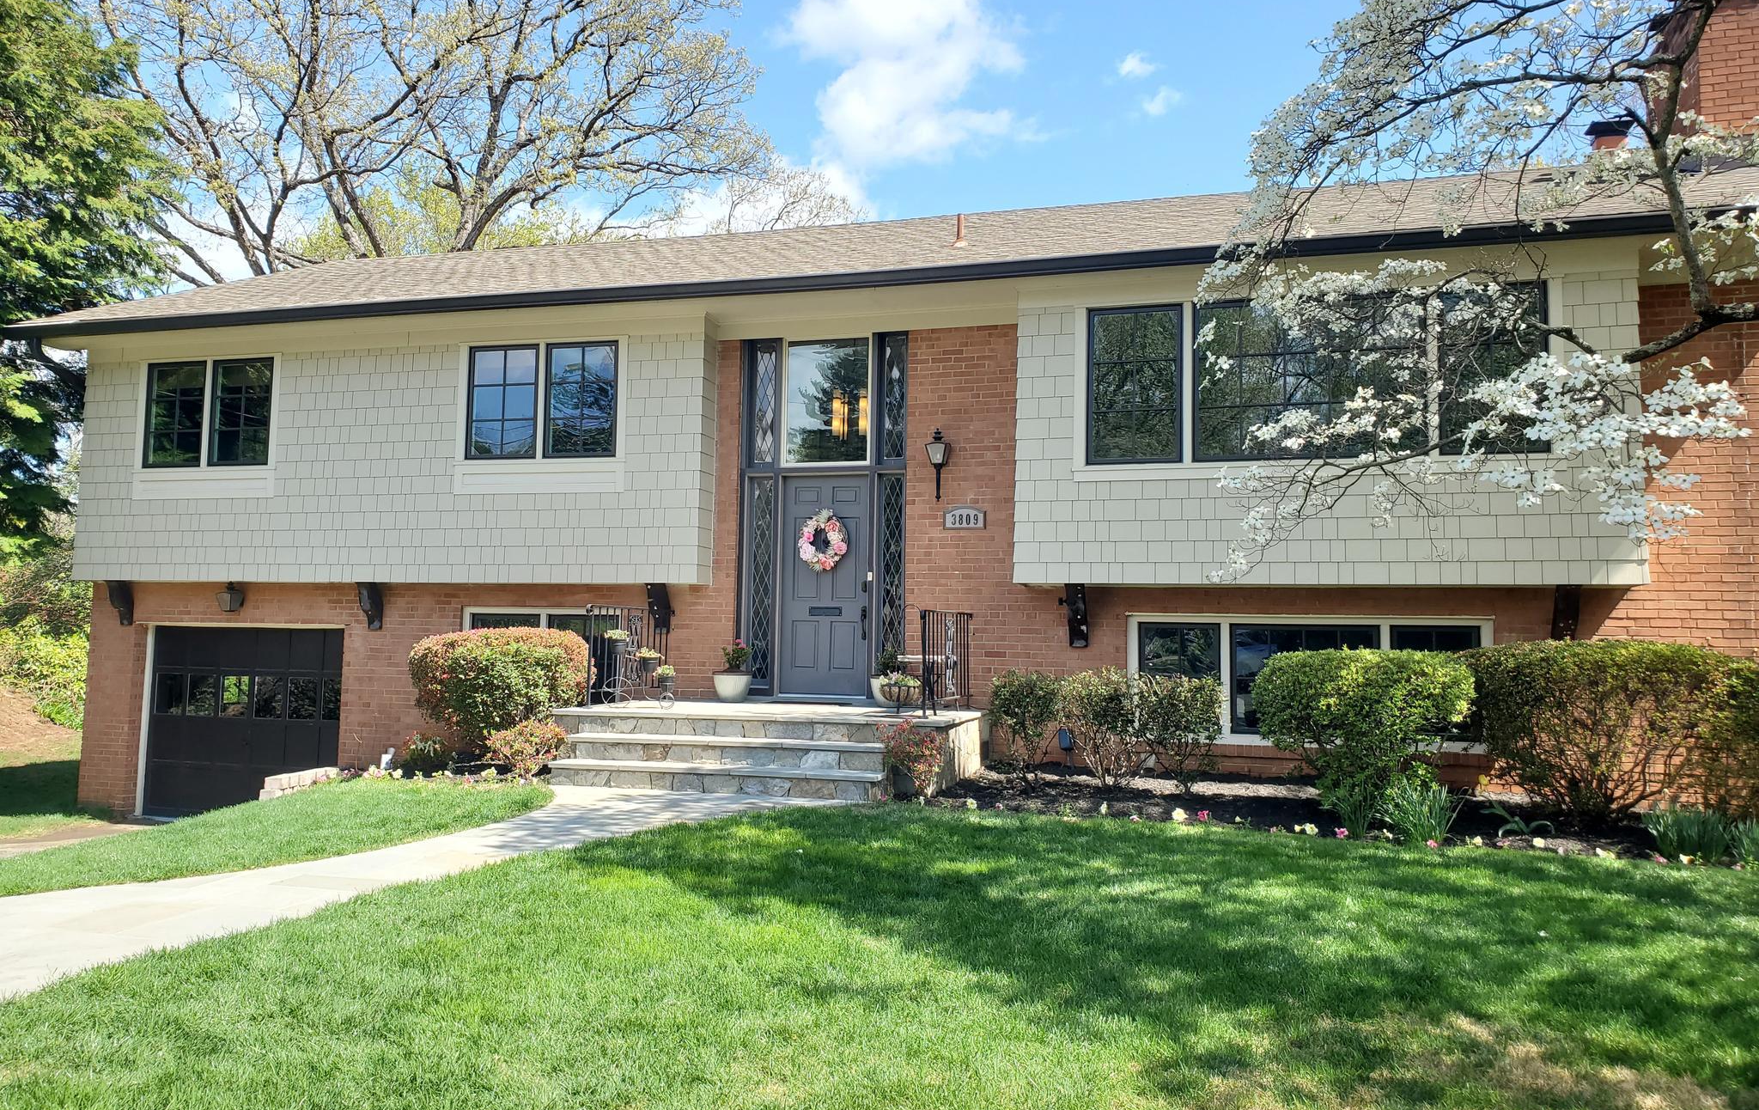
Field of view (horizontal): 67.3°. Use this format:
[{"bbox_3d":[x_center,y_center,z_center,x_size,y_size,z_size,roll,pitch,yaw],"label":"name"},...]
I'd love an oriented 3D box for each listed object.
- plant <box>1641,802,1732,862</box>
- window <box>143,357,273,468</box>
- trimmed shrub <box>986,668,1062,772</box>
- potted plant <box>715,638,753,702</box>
[{"bbox_3d":[4.946,1.701,8.097,0.477,0.358,0.455,0,-5,15],"label":"plant"},{"bbox_3d":[-7.031,-1.476,13.841,1.617,1.122,0.100,0,-5,16],"label":"window"},{"bbox_3d":[1.154,1.369,10.582,0.602,0.918,0.606,0,-5,15],"label":"trimmed shrub"},{"bbox_3d":[-1.331,1.059,12.025,0.355,0.570,0.355,1,-4,0],"label":"potted plant"}]

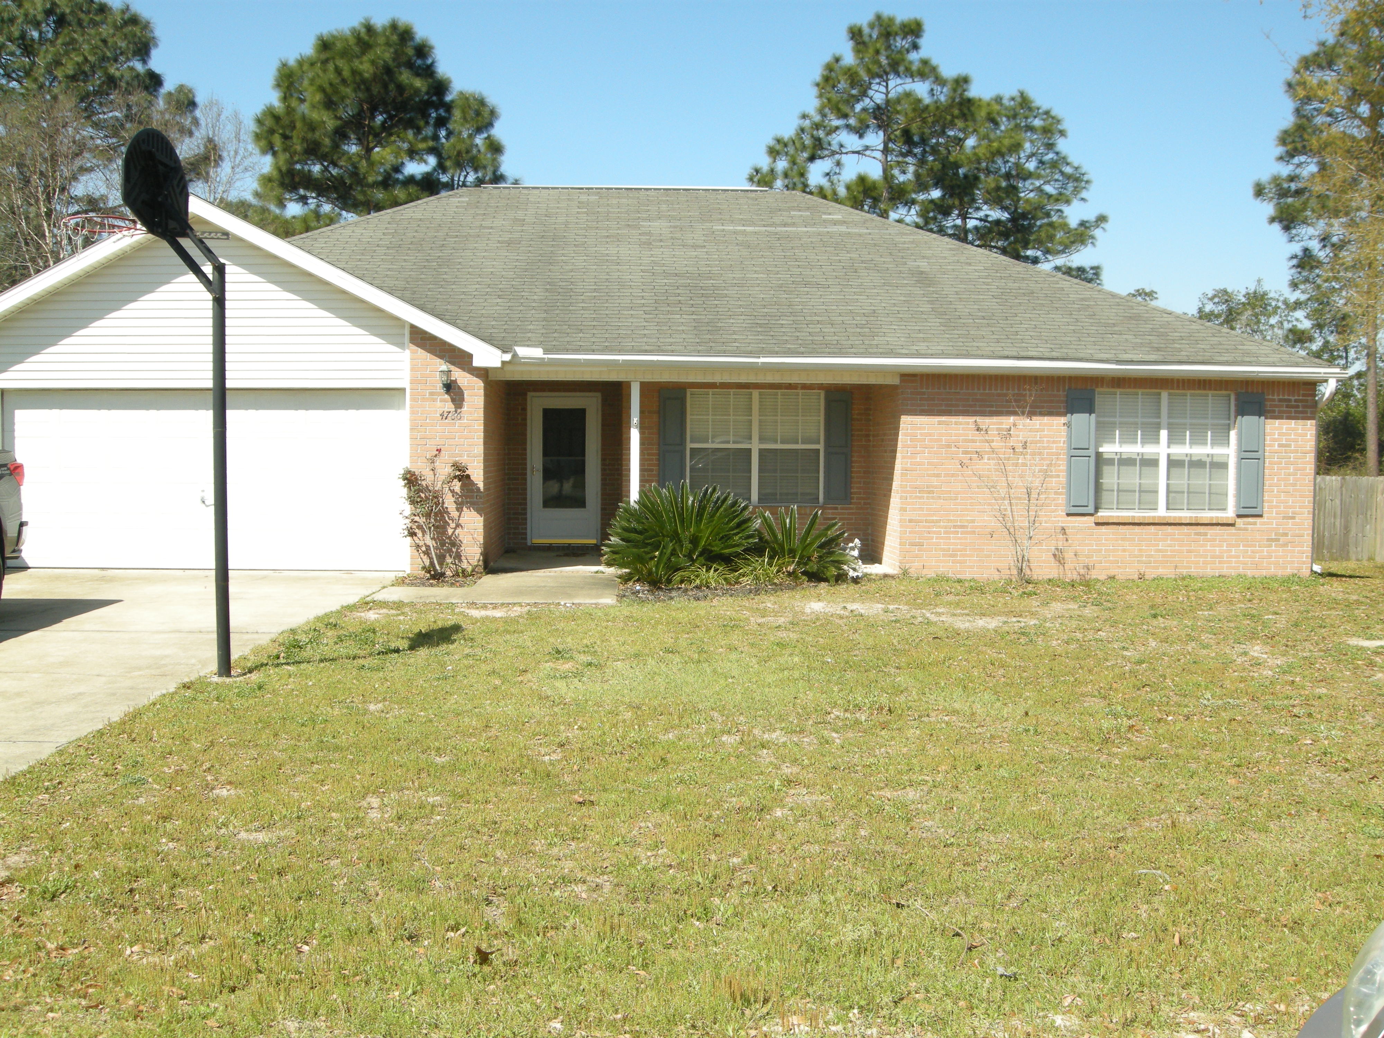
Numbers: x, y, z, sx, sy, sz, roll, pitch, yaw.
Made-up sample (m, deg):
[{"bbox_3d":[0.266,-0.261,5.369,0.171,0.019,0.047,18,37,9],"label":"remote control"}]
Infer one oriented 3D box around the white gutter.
[{"bbox_3d":[2.838,-1.800,16.580,10.200,0.150,0.140,0,3,-2],"label":"white gutter"}]

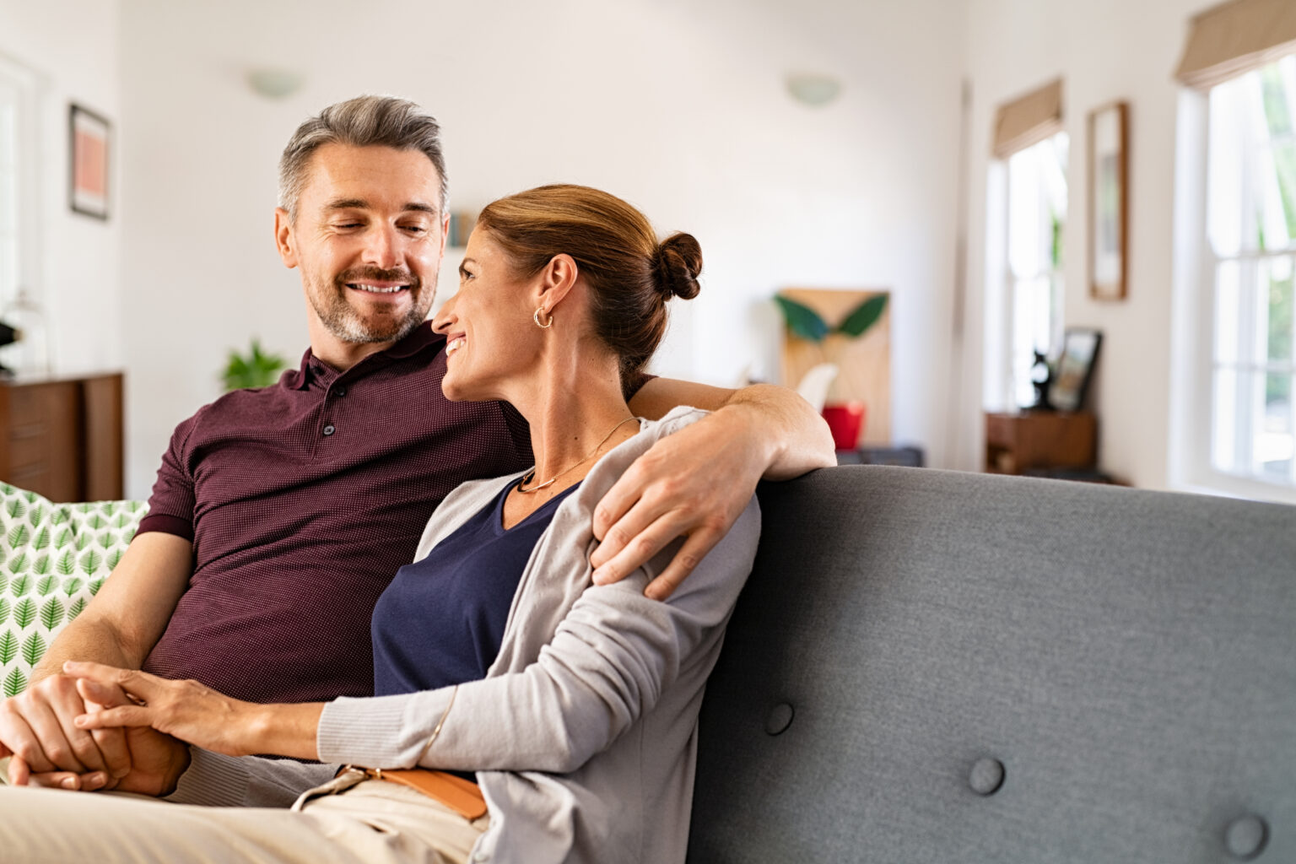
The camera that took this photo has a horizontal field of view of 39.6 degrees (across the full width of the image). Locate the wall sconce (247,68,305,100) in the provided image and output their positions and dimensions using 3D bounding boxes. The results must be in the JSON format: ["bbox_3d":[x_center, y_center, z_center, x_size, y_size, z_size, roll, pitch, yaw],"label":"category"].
[{"bbox_3d":[-1.726,-1.614,8.350,0.270,0.135,0.130,0,3,-4],"label":"wall sconce"}]

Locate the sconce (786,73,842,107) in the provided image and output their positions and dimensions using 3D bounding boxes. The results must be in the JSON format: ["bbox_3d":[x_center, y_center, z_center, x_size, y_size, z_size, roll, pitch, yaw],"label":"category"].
[{"bbox_3d":[0.786,-1.624,8.550,0.270,0.140,0.130,0,3,-4],"label":"sconce"}]

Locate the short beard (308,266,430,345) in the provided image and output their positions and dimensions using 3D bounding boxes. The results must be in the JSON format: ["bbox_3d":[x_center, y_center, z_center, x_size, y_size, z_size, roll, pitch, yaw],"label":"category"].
[{"bbox_3d":[-0.281,-0.128,1.820,0.125,0.085,0.085,1,8,-20],"label":"short beard"}]

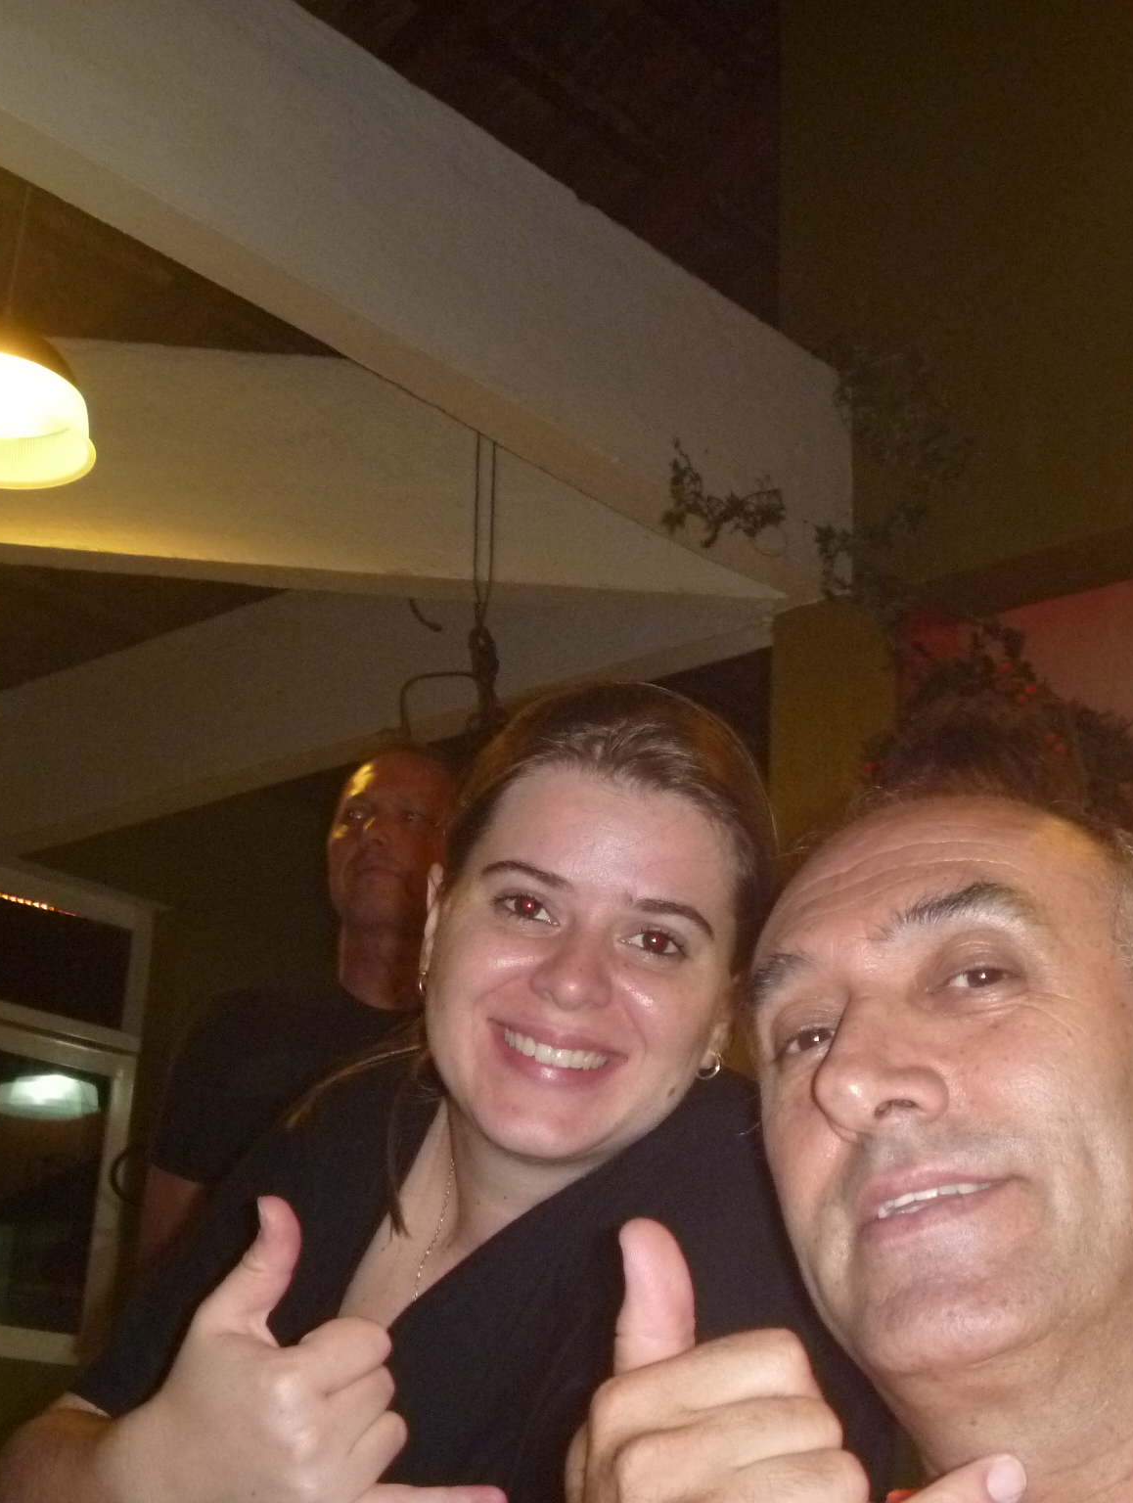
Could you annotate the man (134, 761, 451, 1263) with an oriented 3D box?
[{"bbox_3d":[-0.229,0.820,1.840,0.560,1.760,0.340,1,-21,6],"label":"man"}]

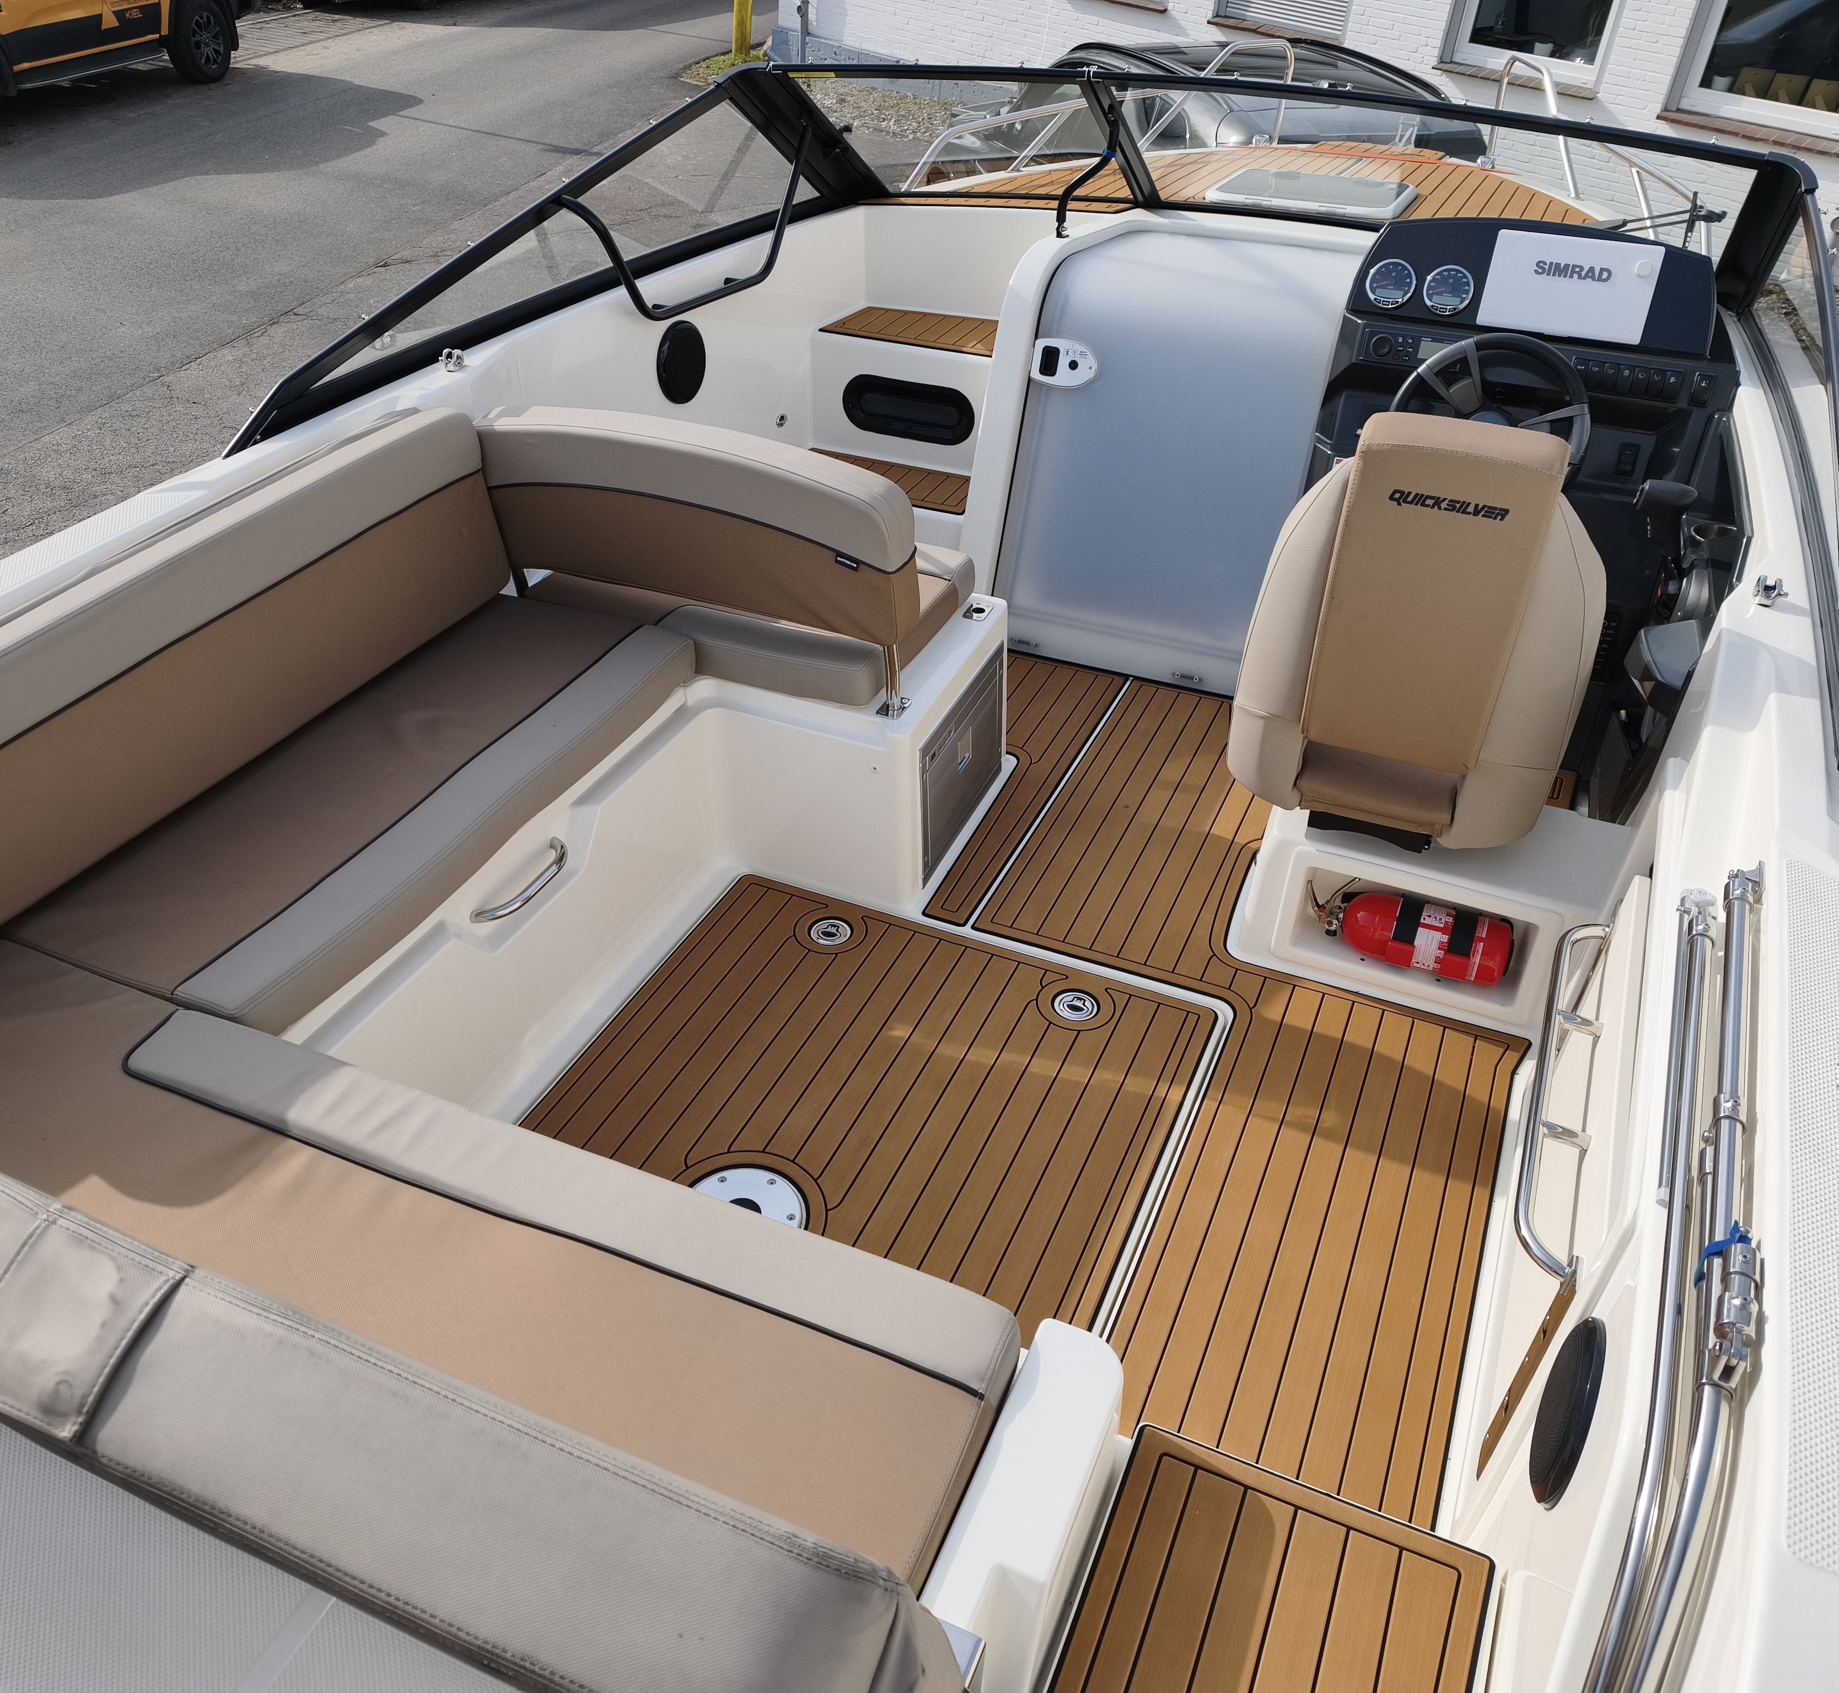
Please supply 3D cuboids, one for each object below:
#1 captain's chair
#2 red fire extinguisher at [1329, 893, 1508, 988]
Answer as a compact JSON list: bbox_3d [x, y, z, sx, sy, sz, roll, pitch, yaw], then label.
[{"bbox_3d":[0.840,-0.431,2.451,0.530,0.700,0.560,15,38,19],"label":"captain's chair"},{"bbox_3d":[0.837,0.151,2.535,0.315,0.120,0.120,11,3,18],"label":"red fire extinguisher"}]

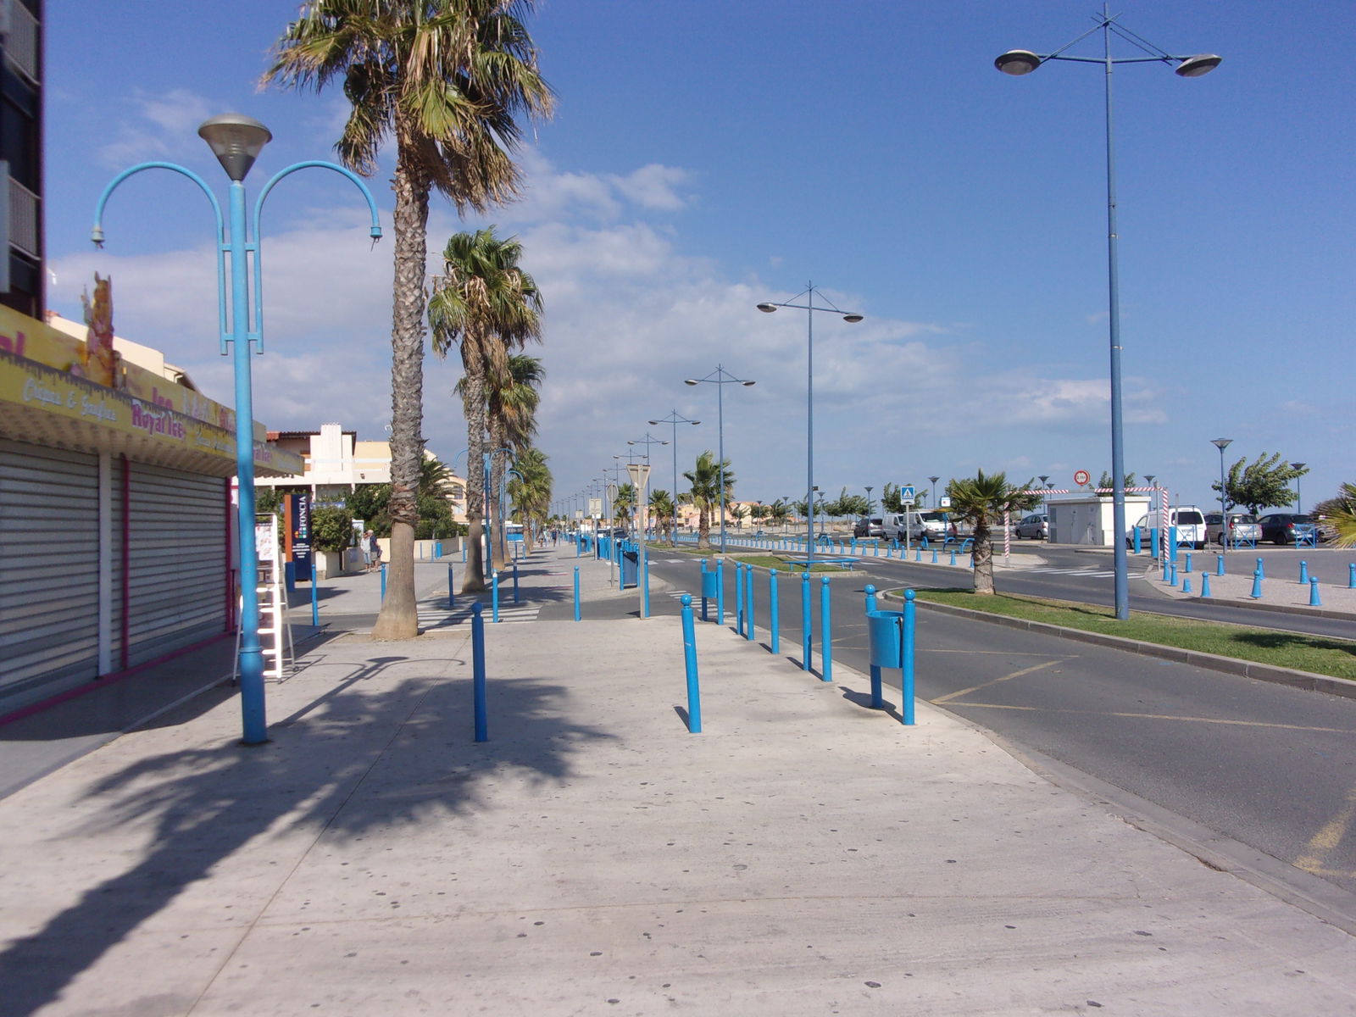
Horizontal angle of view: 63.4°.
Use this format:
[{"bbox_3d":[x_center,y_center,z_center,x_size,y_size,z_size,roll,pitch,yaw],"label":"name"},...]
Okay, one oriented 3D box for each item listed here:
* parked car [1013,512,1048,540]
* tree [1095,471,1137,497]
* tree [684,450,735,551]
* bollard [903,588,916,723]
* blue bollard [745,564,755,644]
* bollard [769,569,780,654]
[{"bbox_3d":[23.740,1.220,71.500,1.750,1.620,4.250,-1,-1,-10],"label":"parked car"},{"bbox_3d":[31.531,-0.263,79.016,4.600,4.900,4.600,-1,-1,-7],"label":"tree"},{"bbox_3d":[1.753,-0.510,66.000,3.000,6.000,2.900,-1,-1,-7],"label":"tree"},{"bbox_3d":[1.817,1.177,8.676,0.100,1.070,0.100,-1,-1,-7],"label":"bollard"},{"bbox_3d":[1.018,1.328,15.450,0.093,1.070,0.093,-1,-1,-7],"label":"blue bollard"},{"bbox_3d":[1.206,1.294,13.780,0.100,1.070,0.100,-1,-1,-7],"label":"bollard"}]

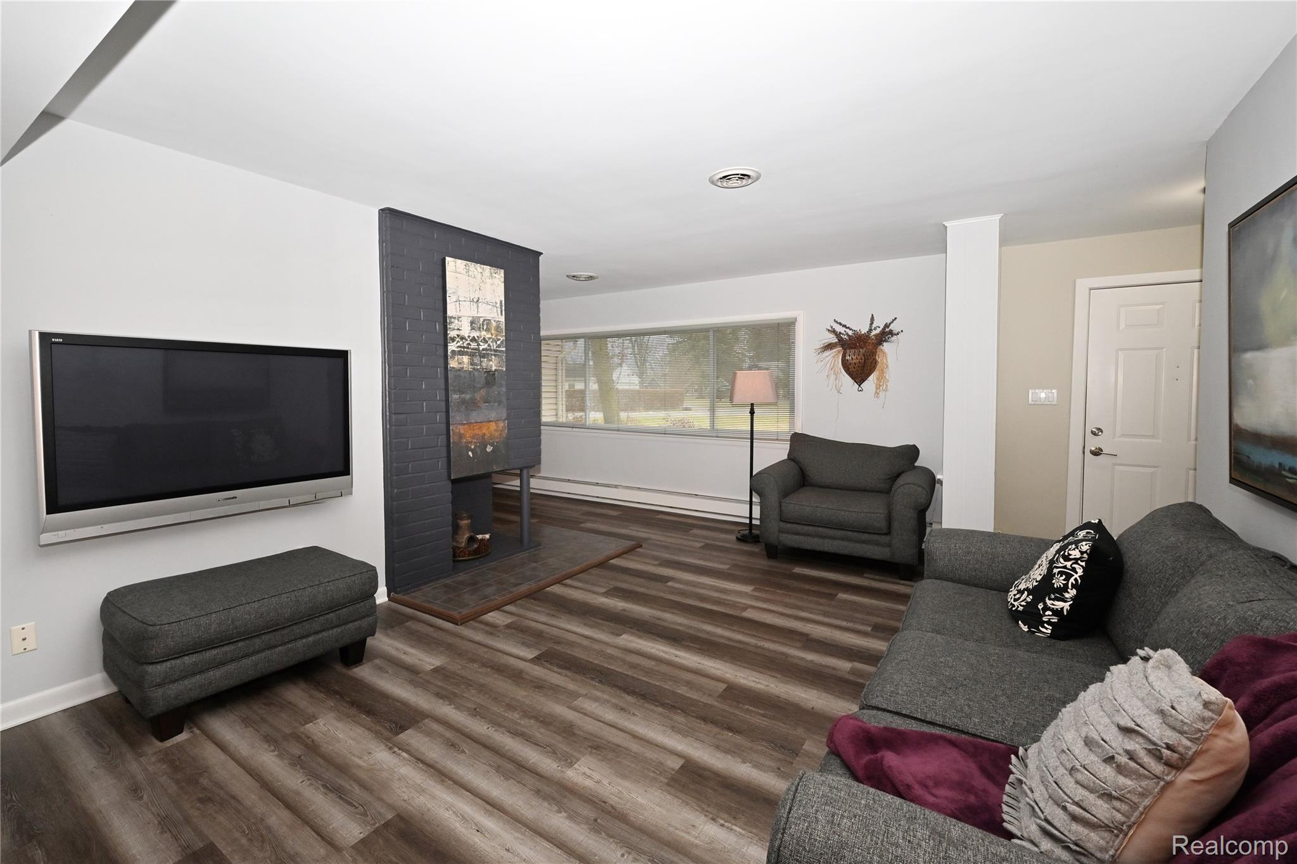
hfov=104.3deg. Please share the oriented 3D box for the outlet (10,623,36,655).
[{"bbox_3d":[-2.492,0.824,2.013,0.012,0.113,0.068,1,4,34],"label":"outlet"}]

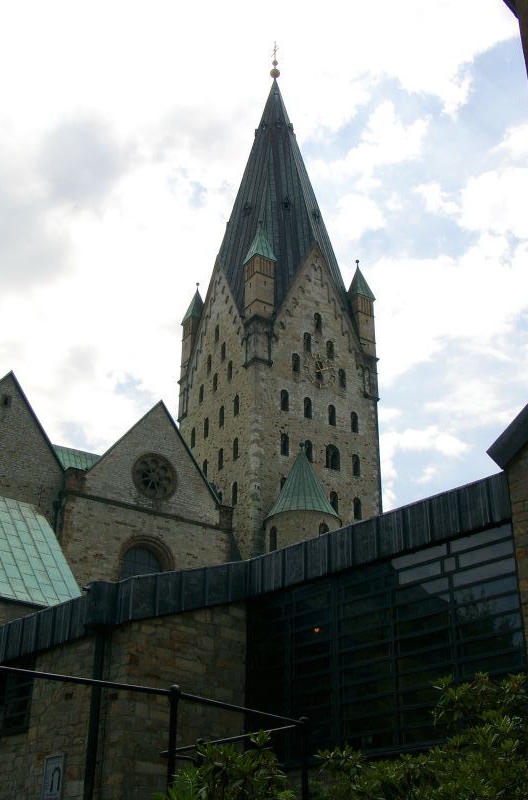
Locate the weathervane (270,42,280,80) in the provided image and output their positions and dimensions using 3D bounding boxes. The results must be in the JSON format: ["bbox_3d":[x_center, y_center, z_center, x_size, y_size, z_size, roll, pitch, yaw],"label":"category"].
[{"bbox_3d":[1.420,-41.060,116.990,1.200,6.400,1.700,17,-33,-28],"label":"weathervane"}]

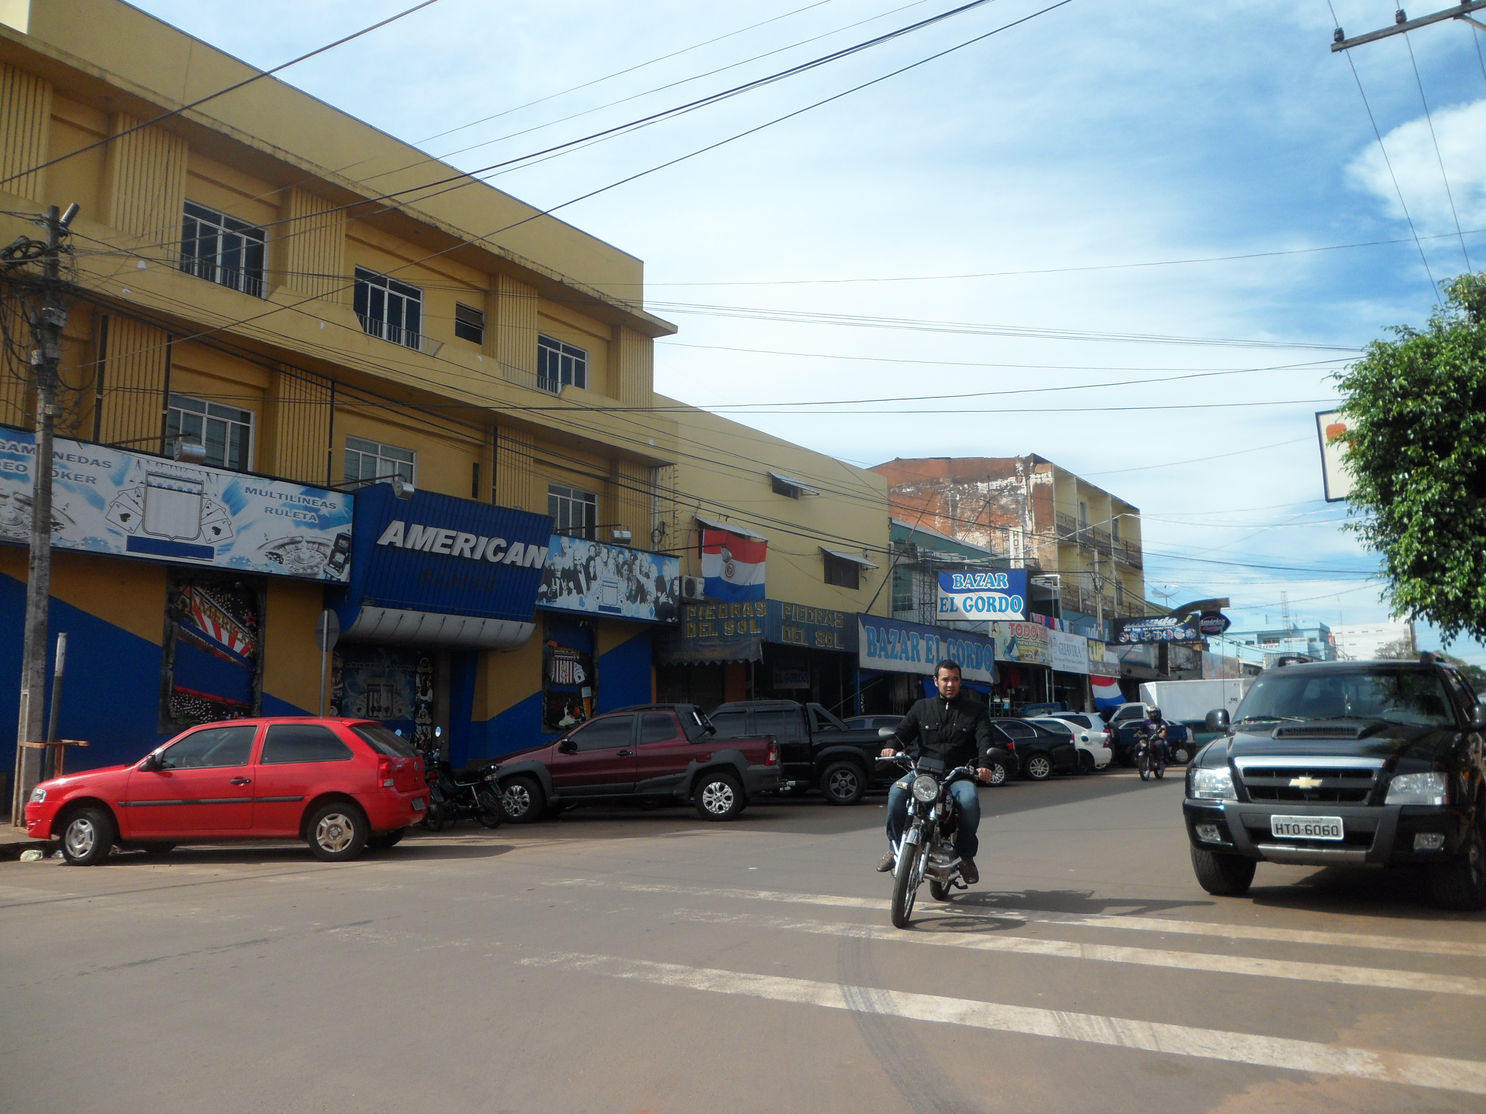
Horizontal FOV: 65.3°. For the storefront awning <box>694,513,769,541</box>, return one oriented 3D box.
[{"bbox_3d":[-0.271,-0.669,28.189,0.550,0.380,2.300,-7,-11,35],"label":"storefront awning"}]

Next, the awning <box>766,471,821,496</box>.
[{"bbox_3d":[1.387,-1.983,30.995,0.570,0.330,1.725,-7,-11,35],"label":"awning"}]

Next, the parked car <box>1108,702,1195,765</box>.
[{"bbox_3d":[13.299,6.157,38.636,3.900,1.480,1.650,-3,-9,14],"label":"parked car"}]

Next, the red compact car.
[{"bbox_3d":[-5.275,2.412,12.226,3.920,1.420,1.650,-1,-9,0],"label":"red compact car"}]

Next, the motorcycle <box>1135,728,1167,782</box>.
[{"bbox_3d":[9.362,4.535,26.486,0.720,1.120,1.950,-7,-11,35],"label":"motorcycle"}]

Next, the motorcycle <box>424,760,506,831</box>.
[{"bbox_3d":[-3.614,3.052,15.349,1.900,1.050,0.700,-8,-11,40],"label":"motorcycle"}]

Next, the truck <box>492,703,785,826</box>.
[{"bbox_3d":[-1.648,2.959,16.821,4.450,1.640,1.740,-1,-9,1],"label":"truck"}]

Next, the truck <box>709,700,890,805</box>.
[{"bbox_3d":[0.231,3.329,19.870,5.200,1.750,1.750,0,-9,-4],"label":"truck"}]

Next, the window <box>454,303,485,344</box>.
[{"bbox_3d":[-5.310,-4.541,22.540,0.150,0.700,0.700,-7,-11,35],"label":"window"}]

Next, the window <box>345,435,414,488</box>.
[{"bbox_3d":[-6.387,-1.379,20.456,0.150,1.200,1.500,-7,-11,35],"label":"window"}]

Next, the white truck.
[{"bbox_3d":[15.081,5.815,40.840,5.076,2.726,1.950,-1,-9,2],"label":"white truck"}]

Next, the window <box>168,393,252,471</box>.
[{"bbox_3d":[-8.314,-1.842,18.116,0.120,1.170,1.401,-7,-11,35],"label":"window"}]

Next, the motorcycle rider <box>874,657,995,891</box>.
[{"bbox_3d":[1.317,1.463,7.874,0.750,1.430,0.780,-4,-9,20],"label":"motorcycle rider"}]

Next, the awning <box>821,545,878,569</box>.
[{"bbox_3d":[3.037,0.008,32.996,0.570,0.330,2.364,-7,-11,35],"label":"awning"}]

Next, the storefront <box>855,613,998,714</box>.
[{"bbox_3d":[4.472,3.728,30.959,1.400,3.700,8.000,-7,-11,35],"label":"storefront"}]

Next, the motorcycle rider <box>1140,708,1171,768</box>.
[{"bbox_3d":[9.493,4.145,26.697,0.660,1.400,0.800,-7,-11,35],"label":"motorcycle rider"}]

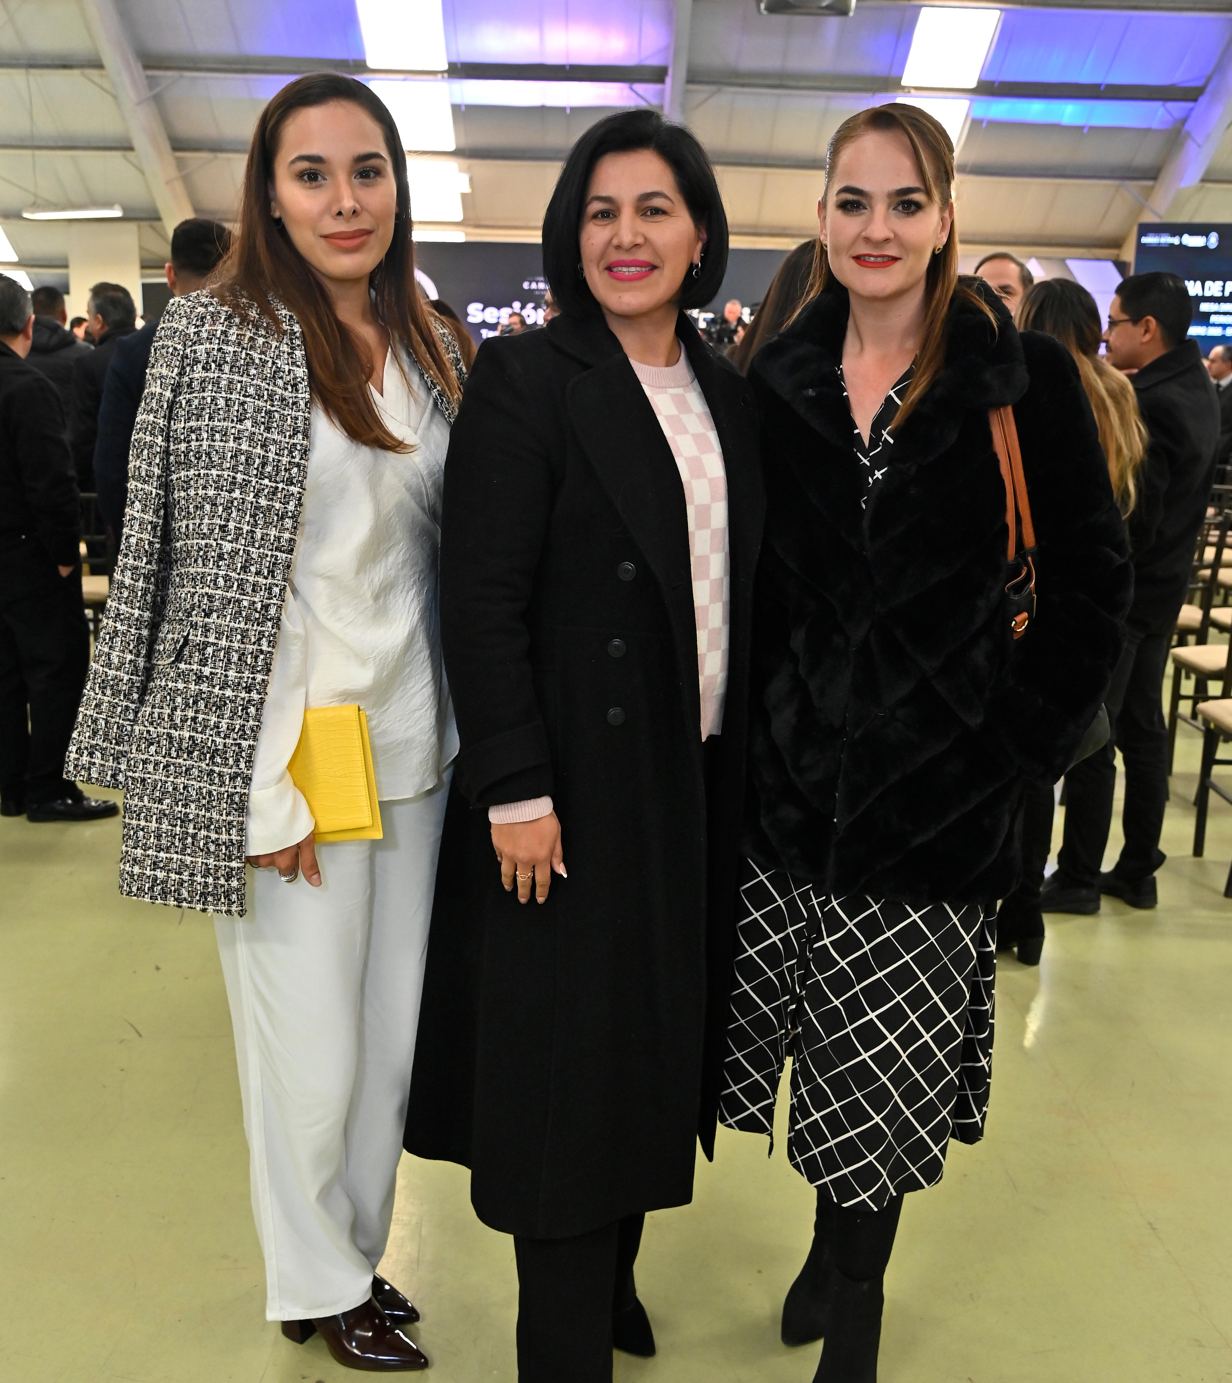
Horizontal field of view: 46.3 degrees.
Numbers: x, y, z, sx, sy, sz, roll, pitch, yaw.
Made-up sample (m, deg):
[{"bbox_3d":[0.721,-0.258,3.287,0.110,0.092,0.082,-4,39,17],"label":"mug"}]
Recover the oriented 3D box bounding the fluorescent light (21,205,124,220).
[{"bbox_3d":[-6.384,-5.623,16.900,1.230,0.110,0.250,3,11,8],"label":"fluorescent light"}]

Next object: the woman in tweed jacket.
[{"bbox_3d":[-0.433,0.083,1.898,0.524,1.690,0.415,-6,13,-35],"label":"woman in tweed jacket"}]

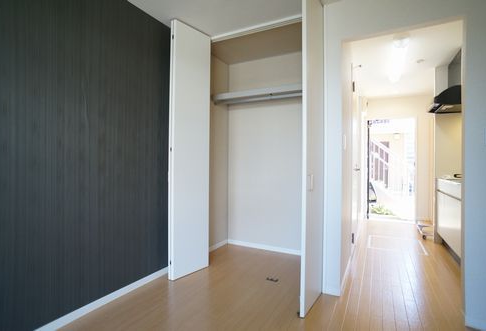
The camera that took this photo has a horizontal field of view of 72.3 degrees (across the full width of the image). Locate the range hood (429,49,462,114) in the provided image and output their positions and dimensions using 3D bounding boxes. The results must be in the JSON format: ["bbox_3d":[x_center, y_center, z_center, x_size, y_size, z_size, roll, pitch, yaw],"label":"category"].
[{"bbox_3d":[2.610,-1.020,3.990,0.620,0.640,0.670,0,0,26],"label":"range hood"}]

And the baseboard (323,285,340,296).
[{"bbox_3d":[0.703,0.989,2.635,0.137,0.062,0.015,0,0,27],"label":"baseboard"}]

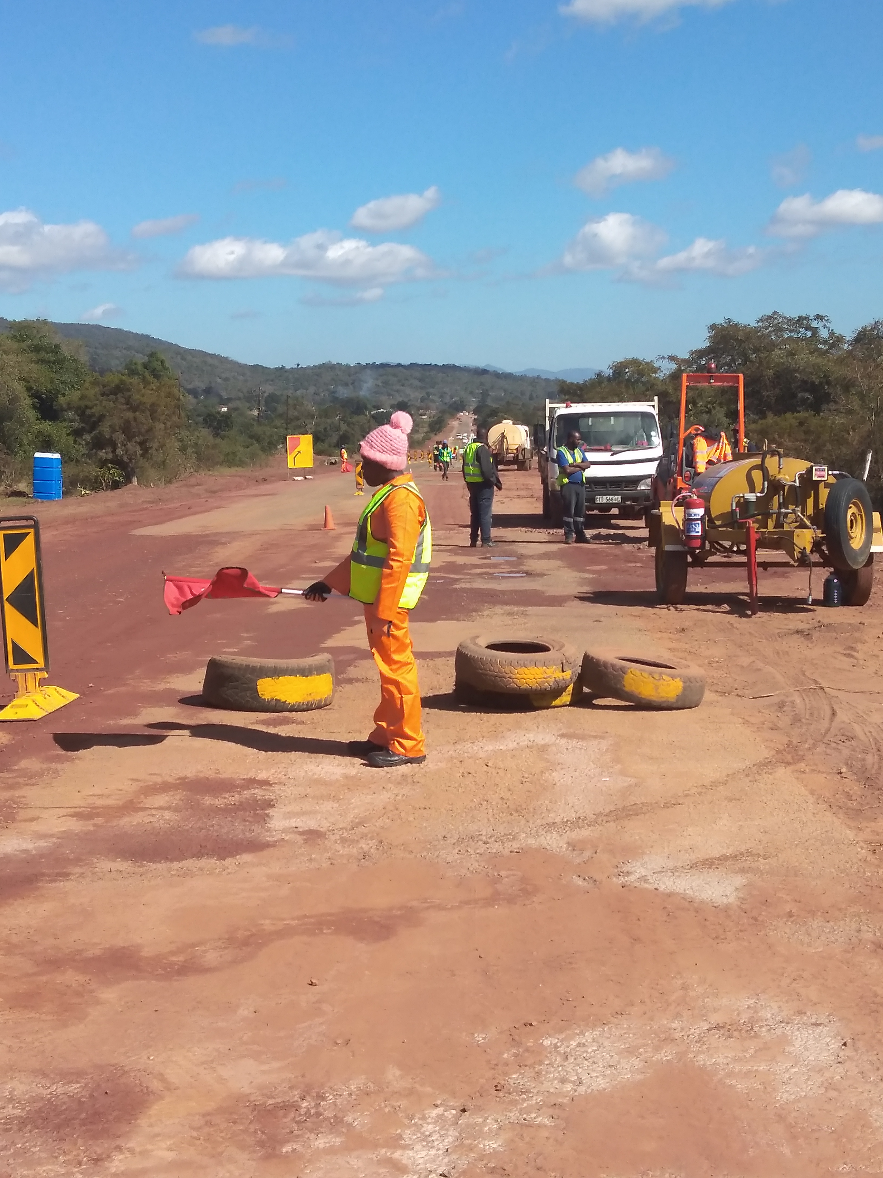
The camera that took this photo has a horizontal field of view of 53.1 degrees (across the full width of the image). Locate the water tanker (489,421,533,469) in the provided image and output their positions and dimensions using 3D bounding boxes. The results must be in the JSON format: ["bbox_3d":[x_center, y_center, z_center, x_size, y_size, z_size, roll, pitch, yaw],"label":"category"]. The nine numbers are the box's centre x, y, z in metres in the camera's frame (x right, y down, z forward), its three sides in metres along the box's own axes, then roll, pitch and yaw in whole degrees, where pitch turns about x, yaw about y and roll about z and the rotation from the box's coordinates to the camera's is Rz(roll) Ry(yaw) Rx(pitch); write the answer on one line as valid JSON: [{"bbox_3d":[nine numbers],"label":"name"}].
[{"bbox_3d":[4.435,-9.072,55.700,2.450,2.950,7.500,1,10,9],"label":"water tanker"}]

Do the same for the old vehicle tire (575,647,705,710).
[{"bbox_3d":[1.240,0.558,5.550,0.780,0.235,0.780,11,6,-2],"label":"old vehicle tire"}]

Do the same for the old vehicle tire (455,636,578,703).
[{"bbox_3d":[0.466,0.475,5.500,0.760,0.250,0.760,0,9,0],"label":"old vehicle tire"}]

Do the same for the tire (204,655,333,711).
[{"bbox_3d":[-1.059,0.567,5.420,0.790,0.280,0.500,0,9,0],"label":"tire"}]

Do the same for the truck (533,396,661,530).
[{"bbox_3d":[3.020,-2.530,17.500,2.100,2.350,5.000,1,10,6],"label":"truck"}]

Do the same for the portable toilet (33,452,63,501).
[{"bbox_3d":[-17.125,-4.895,38.500,1.020,2.120,1.020,0,9,-2],"label":"portable toilet"}]

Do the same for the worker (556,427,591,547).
[{"bbox_3d":[2.026,-1.575,13.600,0.520,1.770,0.360,-6,11,-32],"label":"worker"}]

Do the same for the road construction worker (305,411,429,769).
[{"bbox_3d":[-0.328,-0.006,4.270,0.600,1.690,0.500,0,9,0],"label":"road construction worker"}]

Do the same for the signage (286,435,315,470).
[{"bbox_3d":[-6.144,-5.945,38.500,1.150,1.470,0.060,0,9,-3],"label":"signage"}]

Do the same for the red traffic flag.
[{"bbox_3d":[-1.072,0.007,4.360,0.580,0.235,0.170,0,9,0],"label":"red traffic flag"}]

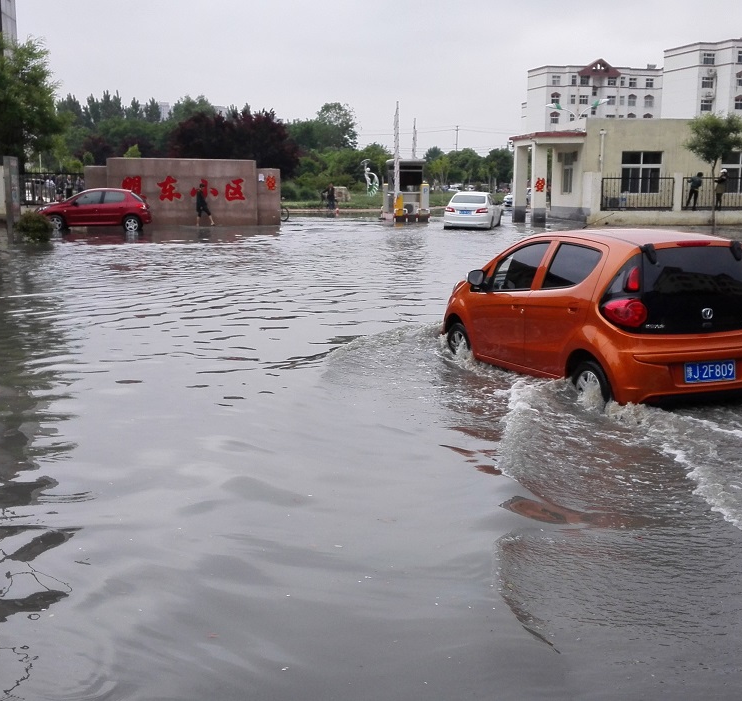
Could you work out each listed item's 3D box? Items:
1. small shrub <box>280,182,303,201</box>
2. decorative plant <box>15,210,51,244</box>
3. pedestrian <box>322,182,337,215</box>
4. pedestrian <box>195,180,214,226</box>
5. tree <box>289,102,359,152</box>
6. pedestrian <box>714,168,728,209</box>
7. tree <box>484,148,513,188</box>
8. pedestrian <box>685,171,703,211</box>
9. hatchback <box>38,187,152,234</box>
[{"bbox_3d":[-5.654,-11.166,65.056,1.826,1.315,1.644,0,10,0],"label":"small shrub"},{"bbox_3d":[-9.458,-3.476,25.926,1.060,0.847,1.060,-5,11,-26],"label":"decorative plant"},{"bbox_3d":[-2.418,-8.901,53.854,0.550,1.680,0.450,2,10,8],"label":"pedestrian"},{"bbox_3d":[-6.523,-5.686,36.158,0.680,1.639,0.500,0,10,-3],"label":"pedestrian"},{"bbox_3d":[-3.757,-15.702,74.295,5.700,8.124,5.700,0,10,0],"label":"tree"},{"bbox_3d":[13.962,-6.389,36.858,0.500,1.635,0.500,6,11,29],"label":"pedestrian"},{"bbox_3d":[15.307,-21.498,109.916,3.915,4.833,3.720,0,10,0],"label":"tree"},{"bbox_3d":[12.387,-6.114,35.469,0.620,1.520,0.450,0,10,0],"label":"pedestrian"},{"bbox_3d":[-8.869,-4.554,30.302,3.840,1.430,1.650,1,10,3],"label":"hatchback"}]

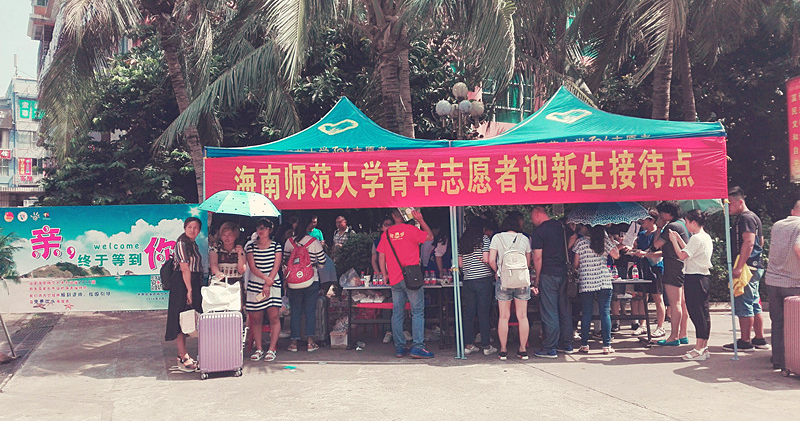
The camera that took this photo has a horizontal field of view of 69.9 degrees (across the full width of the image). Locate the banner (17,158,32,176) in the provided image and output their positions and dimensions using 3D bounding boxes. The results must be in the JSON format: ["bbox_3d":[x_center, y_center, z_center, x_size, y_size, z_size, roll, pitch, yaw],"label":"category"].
[{"bbox_3d":[-39.308,-4.528,60.000,1.350,1.850,0.060,0,-3,-37],"label":"banner"}]

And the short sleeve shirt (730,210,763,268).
[{"bbox_3d":[4.017,0.335,6.617,0.300,0.630,0.440,-3,-2,25],"label":"short sleeve shirt"}]

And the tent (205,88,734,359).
[{"bbox_3d":[0.785,0.034,7.981,5.940,3.370,2.995,-2,-2,7],"label":"tent"}]

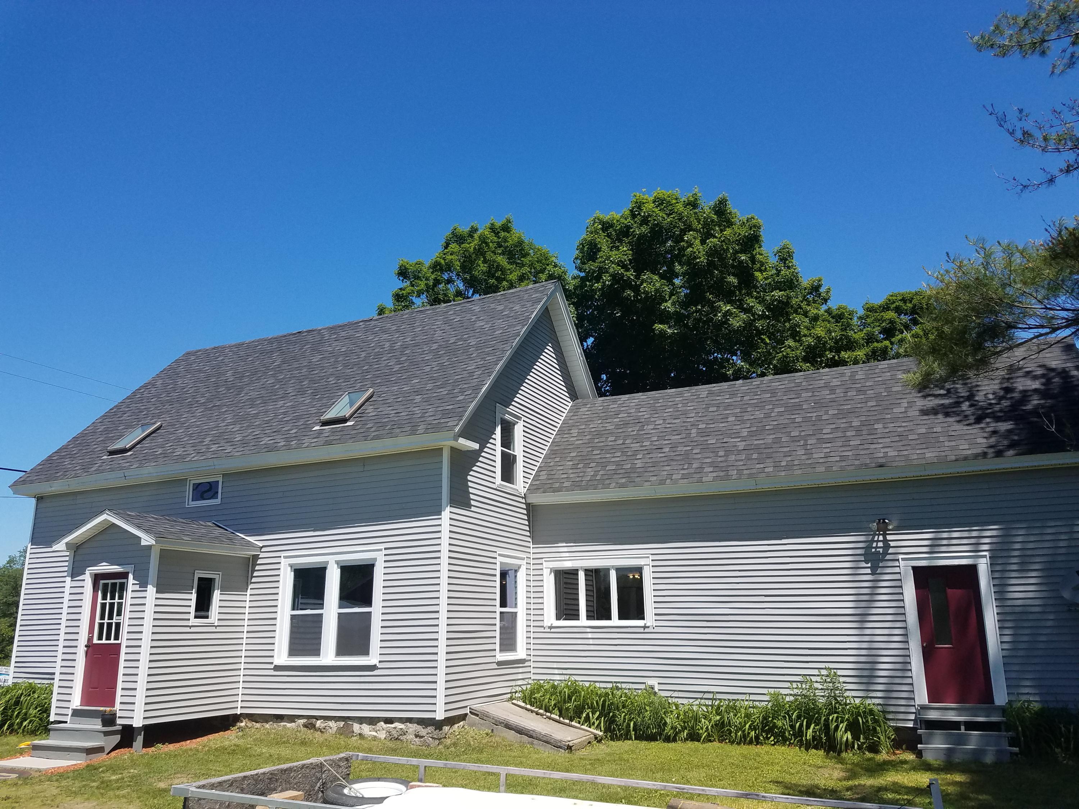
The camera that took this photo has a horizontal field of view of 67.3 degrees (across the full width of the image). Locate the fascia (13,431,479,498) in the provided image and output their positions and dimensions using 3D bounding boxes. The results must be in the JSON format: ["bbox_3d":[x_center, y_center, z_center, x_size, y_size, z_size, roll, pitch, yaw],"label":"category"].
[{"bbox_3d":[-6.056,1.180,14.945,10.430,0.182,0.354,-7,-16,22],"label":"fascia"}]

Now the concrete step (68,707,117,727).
[{"bbox_3d":[-6.795,4.787,12.463,0.992,0.248,0.243,-7,-16,22],"label":"concrete step"}]

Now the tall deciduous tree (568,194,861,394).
[{"bbox_3d":[6.215,0.416,28.164,10.465,17.660,10.465,-7,-16,22],"label":"tall deciduous tree"}]

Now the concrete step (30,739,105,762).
[{"bbox_3d":[-6.869,5.033,11.774,1.164,0.192,0.334,-7,-16,22],"label":"concrete step"}]

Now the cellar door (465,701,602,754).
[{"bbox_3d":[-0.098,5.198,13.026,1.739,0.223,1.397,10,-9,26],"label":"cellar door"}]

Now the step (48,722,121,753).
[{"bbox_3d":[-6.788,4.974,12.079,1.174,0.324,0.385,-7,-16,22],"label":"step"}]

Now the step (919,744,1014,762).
[{"bbox_3d":[5.930,4.824,11.212,1.245,0.202,0.304,-7,-16,22],"label":"step"}]

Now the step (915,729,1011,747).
[{"bbox_3d":[6.046,4.724,11.506,1.235,0.202,0.304,-7,-16,22],"label":"step"}]

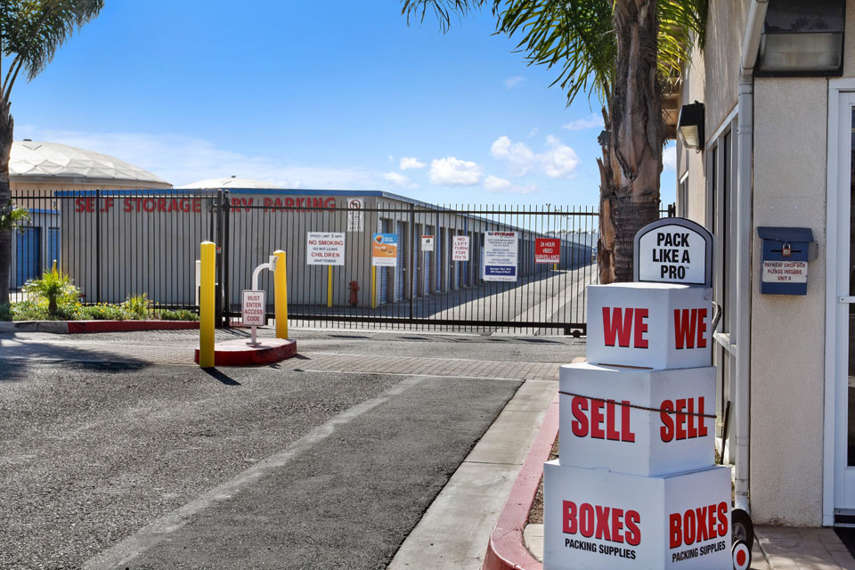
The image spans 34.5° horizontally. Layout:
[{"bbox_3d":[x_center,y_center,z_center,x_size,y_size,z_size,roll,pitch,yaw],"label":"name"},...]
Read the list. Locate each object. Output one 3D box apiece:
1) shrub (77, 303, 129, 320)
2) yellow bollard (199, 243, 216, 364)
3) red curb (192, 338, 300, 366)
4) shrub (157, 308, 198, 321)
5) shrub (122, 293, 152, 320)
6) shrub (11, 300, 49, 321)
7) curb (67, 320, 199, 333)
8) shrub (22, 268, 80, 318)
[{"bbox_3d":[-5.899,0.481,25.000,0.920,0.320,0.650,0,1,0],"label":"shrub"},{"bbox_3d":[-2.619,0.227,16.450,0.174,1.500,0.174,0,1,0],"label":"yellow bollard"},{"bbox_3d":[-2.397,0.870,18.100,0.960,0.180,3.100,0,1,8],"label":"red curb"},{"bbox_3d":[-4.556,0.538,25.100,0.780,0.220,0.550,0,1,0],"label":"shrub"},{"bbox_3d":[-5.327,0.395,25.300,0.540,0.500,0.500,0,1,0],"label":"shrub"},{"bbox_3d":[-7.224,0.463,25.000,0.690,0.360,0.600,0,1,0],"label":"shrub"},{"bbox_3d":[-5.244,0.752,24.650,2.450,0.180,0.170,0,1,0],"label":"curb"},{"bbox_3d":[-6.906,0.156,25.300,1.030,0.900,0.980,0,1,0],"label":"shrub"}]

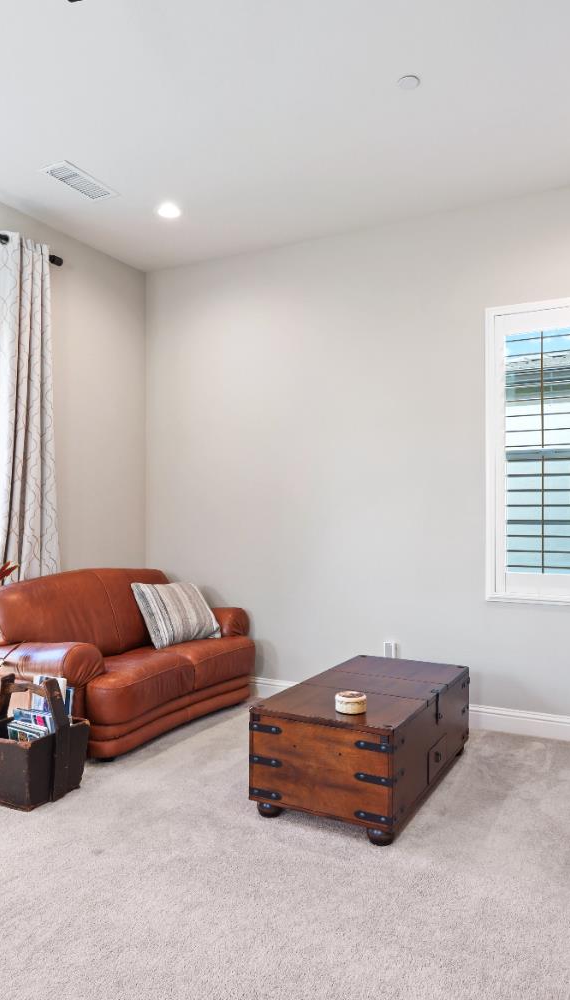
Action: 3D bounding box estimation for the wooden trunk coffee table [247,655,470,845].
[{"bbox_3d":[0.393,1.049,2.987,0.587,0.430,1.105,-1,-1,29],"label":"wooden trunk coffee table"}]

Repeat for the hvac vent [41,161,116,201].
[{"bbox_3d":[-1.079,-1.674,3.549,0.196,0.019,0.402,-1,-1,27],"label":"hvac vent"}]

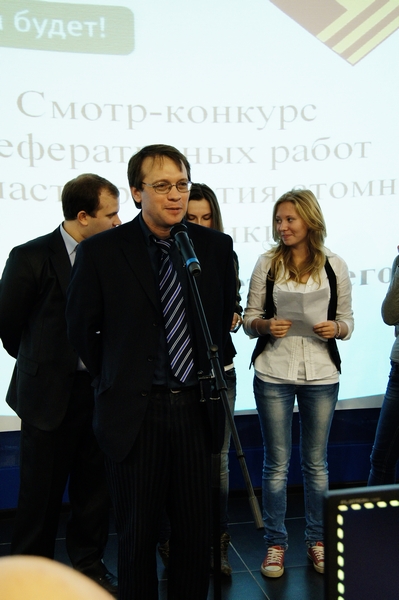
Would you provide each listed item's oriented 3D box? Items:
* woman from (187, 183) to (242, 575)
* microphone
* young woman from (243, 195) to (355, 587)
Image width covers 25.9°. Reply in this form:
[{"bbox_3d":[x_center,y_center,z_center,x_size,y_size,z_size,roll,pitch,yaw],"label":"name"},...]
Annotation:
[{"bbox_3d":[0.000,0.340,3.825,0.430,1.690,0.360,-1,5,0],"label":"woman"},{"bbox_3d":[-0.034,-0.140,2.440,0.051,0.051,0.215,-23,42,0],"label":"microphone"},{"bbox_3d":[0.437,0.353,3.786,0.470,1.660,0.380,-1,5,3],"label":"young woman"}]

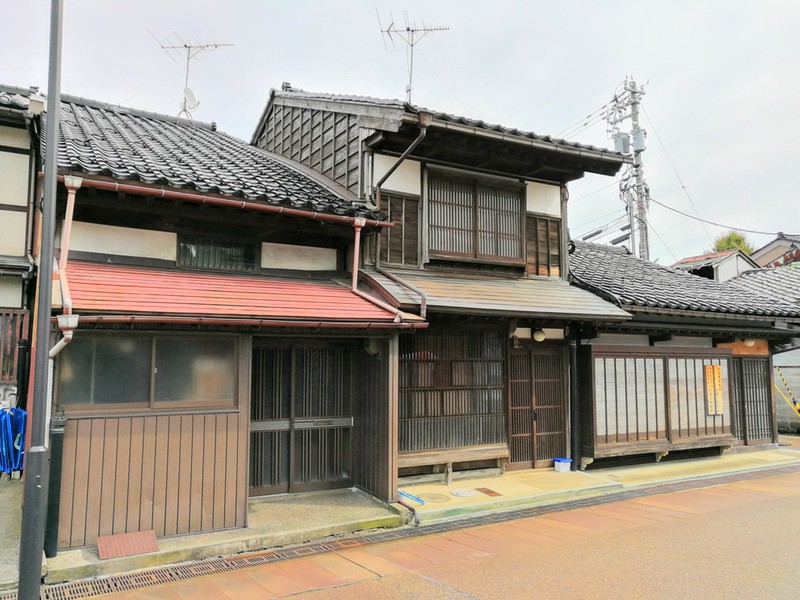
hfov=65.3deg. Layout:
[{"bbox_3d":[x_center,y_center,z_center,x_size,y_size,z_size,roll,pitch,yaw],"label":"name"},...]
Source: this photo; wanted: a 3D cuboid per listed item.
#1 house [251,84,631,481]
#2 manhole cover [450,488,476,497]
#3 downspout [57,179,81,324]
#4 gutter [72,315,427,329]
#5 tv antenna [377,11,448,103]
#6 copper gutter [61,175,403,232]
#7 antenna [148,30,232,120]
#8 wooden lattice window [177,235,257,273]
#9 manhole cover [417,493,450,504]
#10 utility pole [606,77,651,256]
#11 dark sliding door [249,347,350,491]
[{"bbox_3d":[0.396,-0.673,10.495,3.956,6.641,5.417,3,-7,-30],"label":"house"},{"bbox_3d":[0.802,2.435,7.844,0.310,0.030,0.310,3,-3,-30],"label":"manhole cover"},{"bbox_3d":[-3.020,-0.491,5.694,0.200,1.452,0.950,3,-7,-30],"label":"downspout"},{"bbox_3d":[-1.310,0.217,6.046,3.752,0.090,0.110,3,-7,-30],"label":"gutter"},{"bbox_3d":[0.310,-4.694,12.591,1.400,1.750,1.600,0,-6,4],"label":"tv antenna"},{"bbox_3d":[-1.732,-1.038,6.817,3.831,0.100,0.120,3,-7,-30],"label":"copper gutter"},{"bbox_3d":[-4.542,-4.898,13.940,1.650,1.750,1.550,0,-6,4],"label":"antenna"},{"bbox_3d":[-2.141,-0.549,7.388,0.942,0.424,0.080,3,-7,-30],"label":"wooden lattice window"},{"bbox_3d":[0.404,2.404,7.528,0.400,0.030,0.400,2,-3,0],"label":"manhole cover"},{"bbox_3d":[8.192,-2.088,21.444,1.400,11.886,1.300,3,-7,-30],"label":"utility pole"},{"bbox_3d":[-1.254,1.423,7.615,1.468,1.805,0.100,3,-7,-30],"label":"dark sliding door"}]

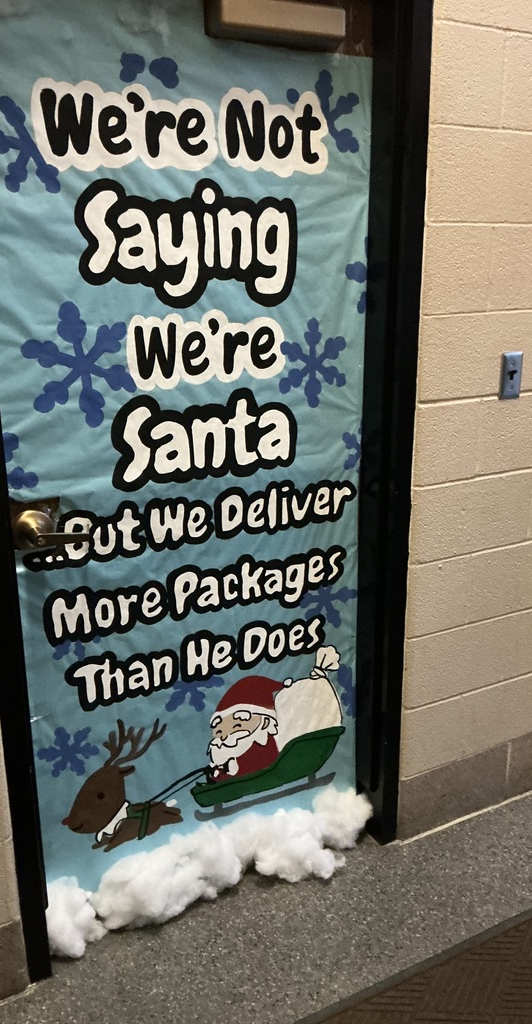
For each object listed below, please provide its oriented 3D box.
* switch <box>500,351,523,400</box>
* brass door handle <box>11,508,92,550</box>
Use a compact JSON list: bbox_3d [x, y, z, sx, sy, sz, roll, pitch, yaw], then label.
[{"bbox_3d":[0.616,-0.341,2.070,0.068,0.114,0.009,-9,19,-27],"label":"switch"},{"bbox_3d":[-0.433,0.042,1.678,0.146,0.086,0.075,-9,19,-27],"label":"brass door handle"}]

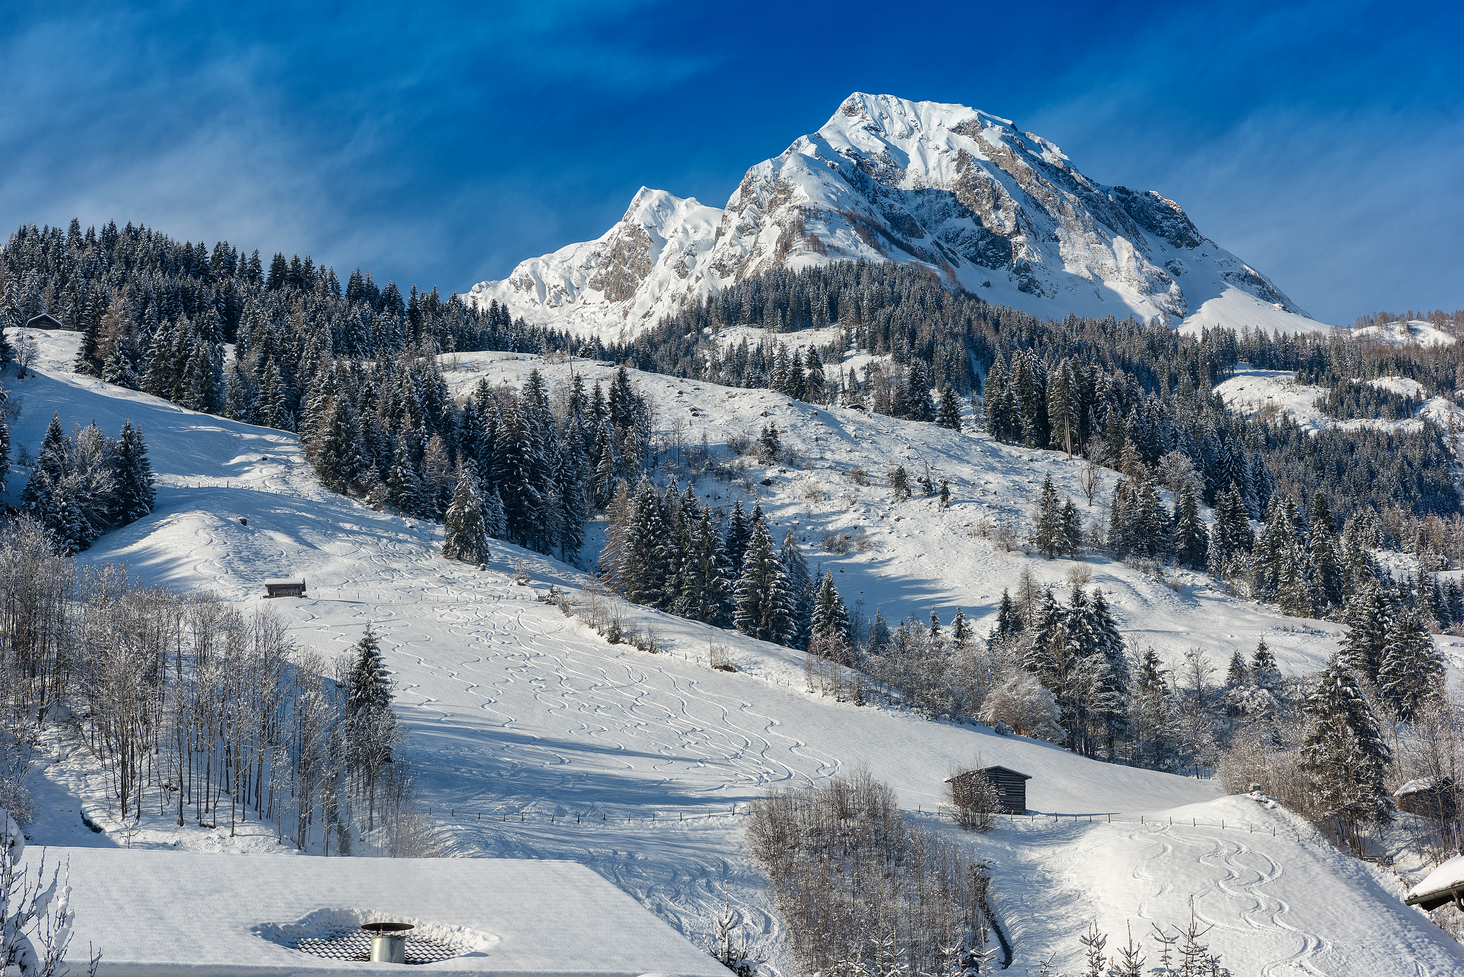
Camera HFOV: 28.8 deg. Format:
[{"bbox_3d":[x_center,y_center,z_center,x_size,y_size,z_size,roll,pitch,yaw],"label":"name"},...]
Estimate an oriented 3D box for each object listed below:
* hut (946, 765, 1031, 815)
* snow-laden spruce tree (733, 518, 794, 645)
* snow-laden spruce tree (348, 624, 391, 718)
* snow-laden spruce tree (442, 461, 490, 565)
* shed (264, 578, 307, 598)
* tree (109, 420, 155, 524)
[{"bbox_3d":[22.950,26.990,255.000,6.200,4.400,6.300,2,-11,-12],"label":"hut"},{"bbox_3d":[4.470,13.340,405.000,8.400,17.900,8.400,0,-11,0],"label":"snow-laden spruce tree"},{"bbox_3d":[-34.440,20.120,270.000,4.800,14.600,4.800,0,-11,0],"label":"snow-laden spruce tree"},{"bbox_3d":[-45.300,4.190,485.000,7.900,17.400,7.900,0,-11,0],"label":"snow-laden spruce tree"},{"bbox_3d":[-71.380,15.900,455.000,6.700,3.200,4.600,1,-11,-3],"label":"shed"},{"bbox_3d":[-112.730,-3.010,535.000,8.200,19.300,8.200,0,-11,0],"label":"tree"}]

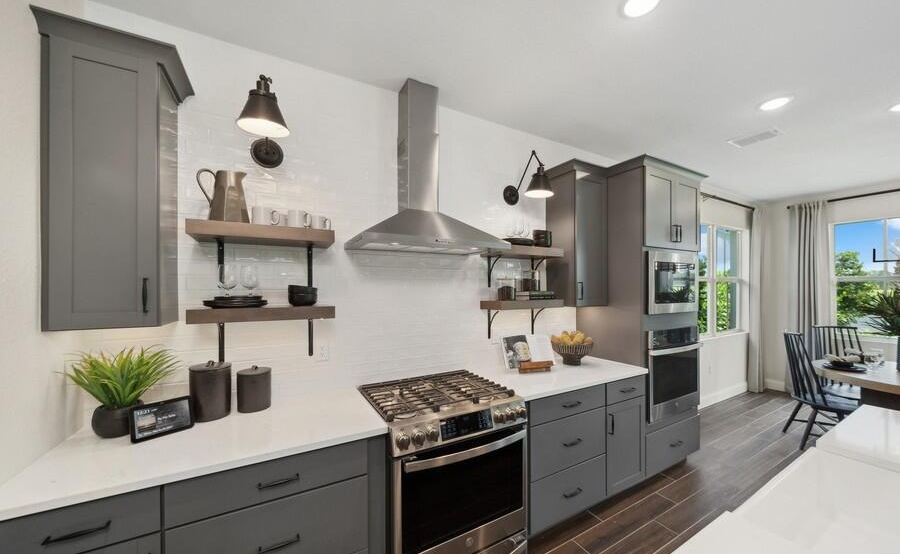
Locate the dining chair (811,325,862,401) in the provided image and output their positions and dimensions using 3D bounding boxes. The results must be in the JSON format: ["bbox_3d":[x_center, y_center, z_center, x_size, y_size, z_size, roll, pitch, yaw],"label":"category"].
[{"bbox_3d":[4.220,1.090,3.070,0.510,1.030,0.570,0,0,7],"label":"dining chair"}]

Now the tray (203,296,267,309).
[{"bbox_3d":[-1.055,0.124,1.476,0.255,0.056,0.255,1,-1,-28],"label":"tray"}]

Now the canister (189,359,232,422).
[{"bbox_3d":[-1.145,0.531,1.446,0.152,0.263,0.152,0,0,-27],"label":"canister"}]

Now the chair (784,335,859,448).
[{"bbox_3d":[3.600,1.085,2.830,0.570,1.000,0.490,-1,-1,27],"label":"chair"}]

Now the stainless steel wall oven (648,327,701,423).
[{"bbox_3d":[1.623,0.748,2.546,0.740,0.700,0.580,1,-1,-28],"label":"stainless steel wall oven"}]

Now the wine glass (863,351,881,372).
[{"bbox_3d":[4.002,0.787,2.848,0.085,0.160,0.085,1,-1,-28],"label":"wine glass"}]

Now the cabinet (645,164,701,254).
[{"bbox_3d":[1.621,-0.501,2.613,0.810,0.600,0.620,1,-1,-28],"label":"cabinet"}]

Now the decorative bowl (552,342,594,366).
[{"bbox_3d":[0.961,0.594,2.362,0.305,0.165,0.305,0,0,0],"label":"decorative bowl"}]

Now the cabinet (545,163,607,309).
[{"bbox_3d":[1.038,-0.314,2.476,0.385,1.070,0.345,1,-1,-28],"label":"cabinet"}]

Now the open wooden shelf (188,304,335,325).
[{"bbox_3d":[-0.904,0.179,1.507,0.600,0.061,0.250,1,-1,-28],"label":"open wooden shelf"}]

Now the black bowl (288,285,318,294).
[{"bbox_3d":[-0.771,0.081,1.583,0.140,0.058,0.140,0,0,-27],"label":"black bowl"}]

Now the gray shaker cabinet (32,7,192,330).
[{"bbox_3d":[-1.392,-0.369,1.302,0.385,1.165,0.335,0,0,-27],"label":"gray shaker cabinet"}]

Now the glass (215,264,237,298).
[{"bbox_3d":[-1.084,0.017,1.461,0.080,0.164,0.080,1,-1,-28],"label":"glass"}]

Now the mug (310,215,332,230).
[{"bbox_3d":[-0.716,-0.287,1.656,0.115,0.090,0.085,0,0,-27],"label":"mug"}]

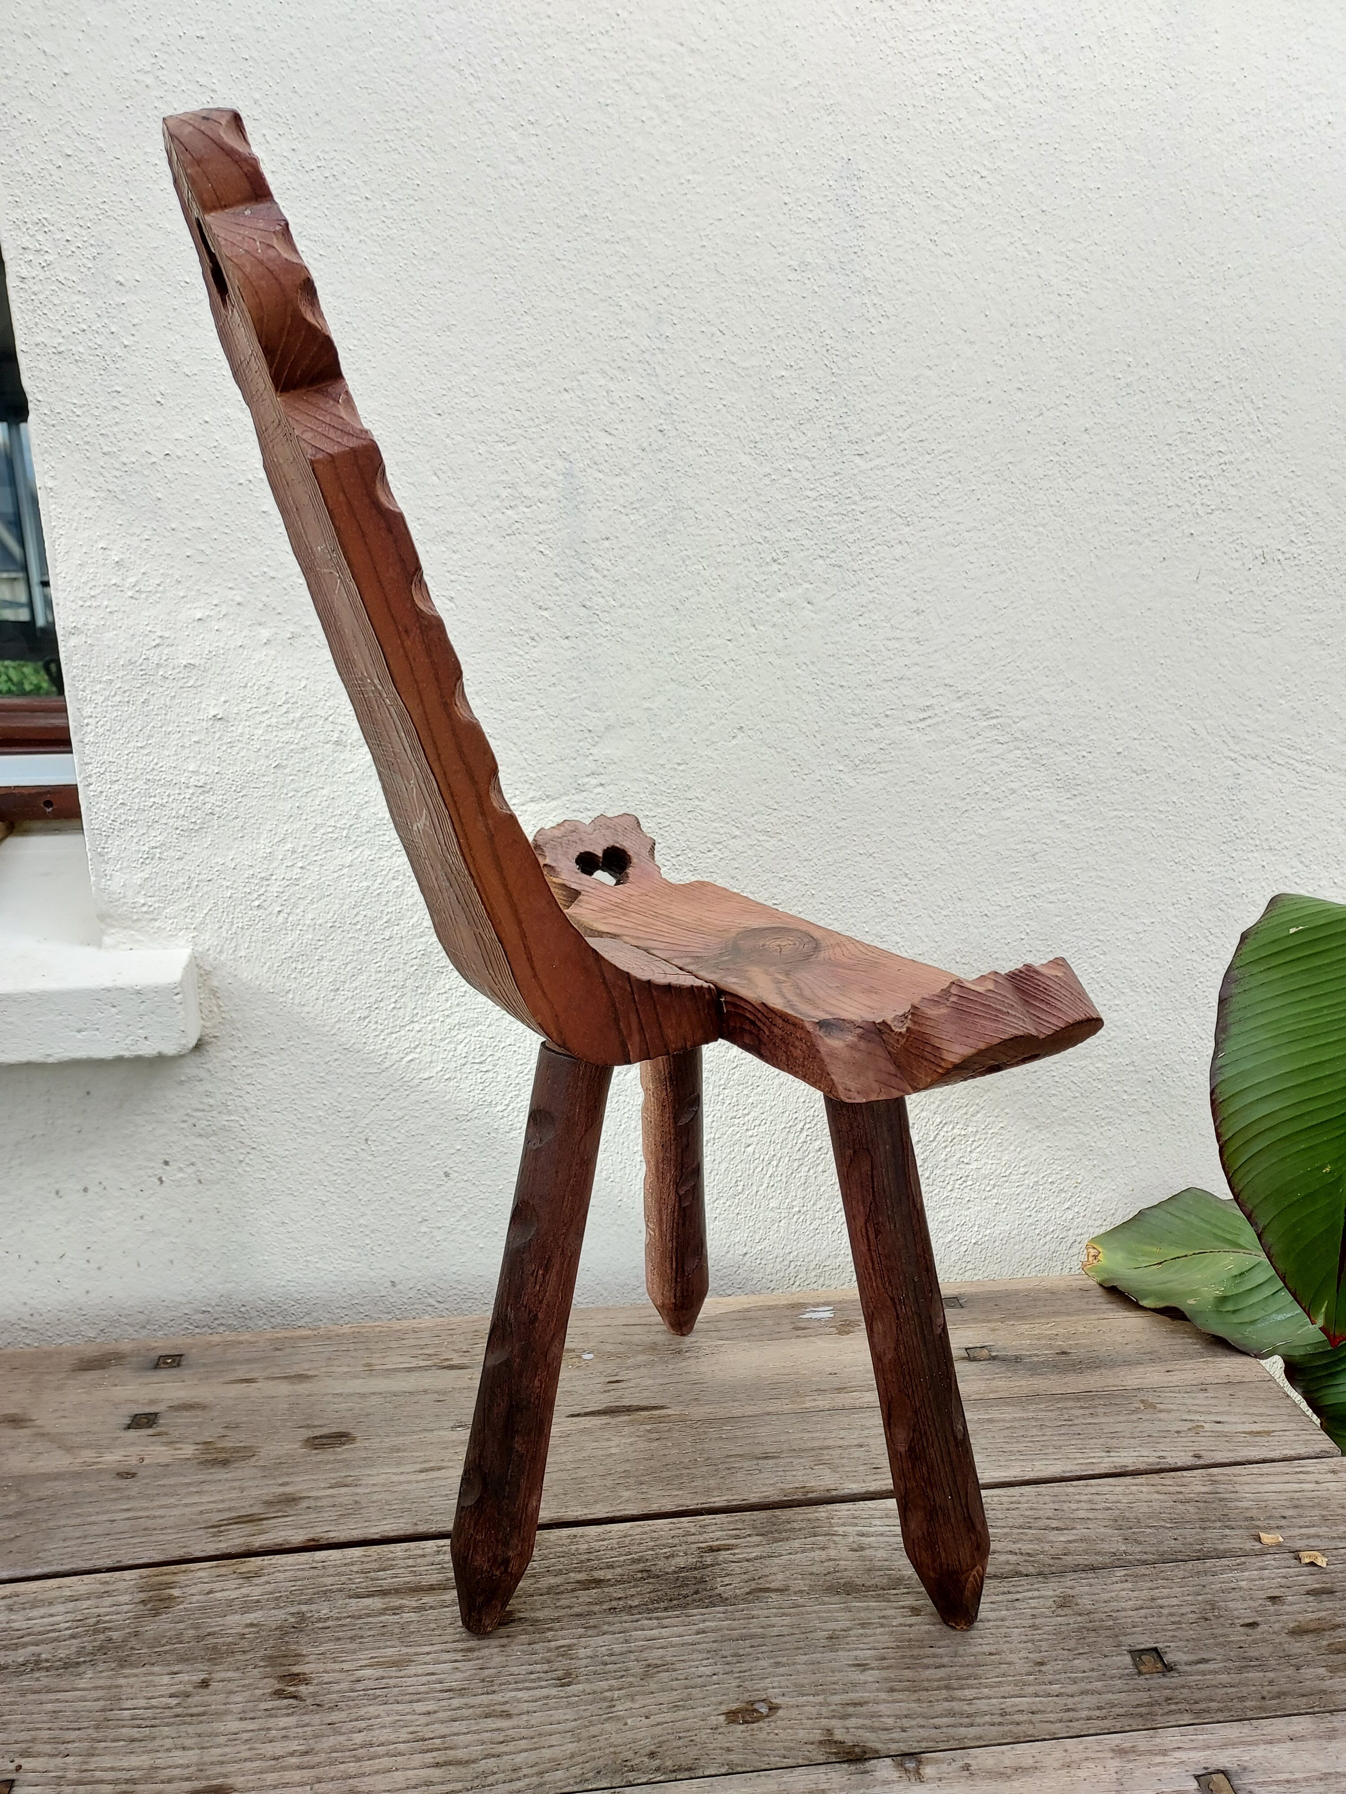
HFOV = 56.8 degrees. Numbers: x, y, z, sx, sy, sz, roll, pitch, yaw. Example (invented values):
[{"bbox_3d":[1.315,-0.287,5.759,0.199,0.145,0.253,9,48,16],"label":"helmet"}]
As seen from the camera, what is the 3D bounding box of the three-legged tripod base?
[{"bbox_3d":[-0.005,0.238,0.734,0.275,0.344,0.332,-12,21,-34],"label":"three-legged tripod base"}]

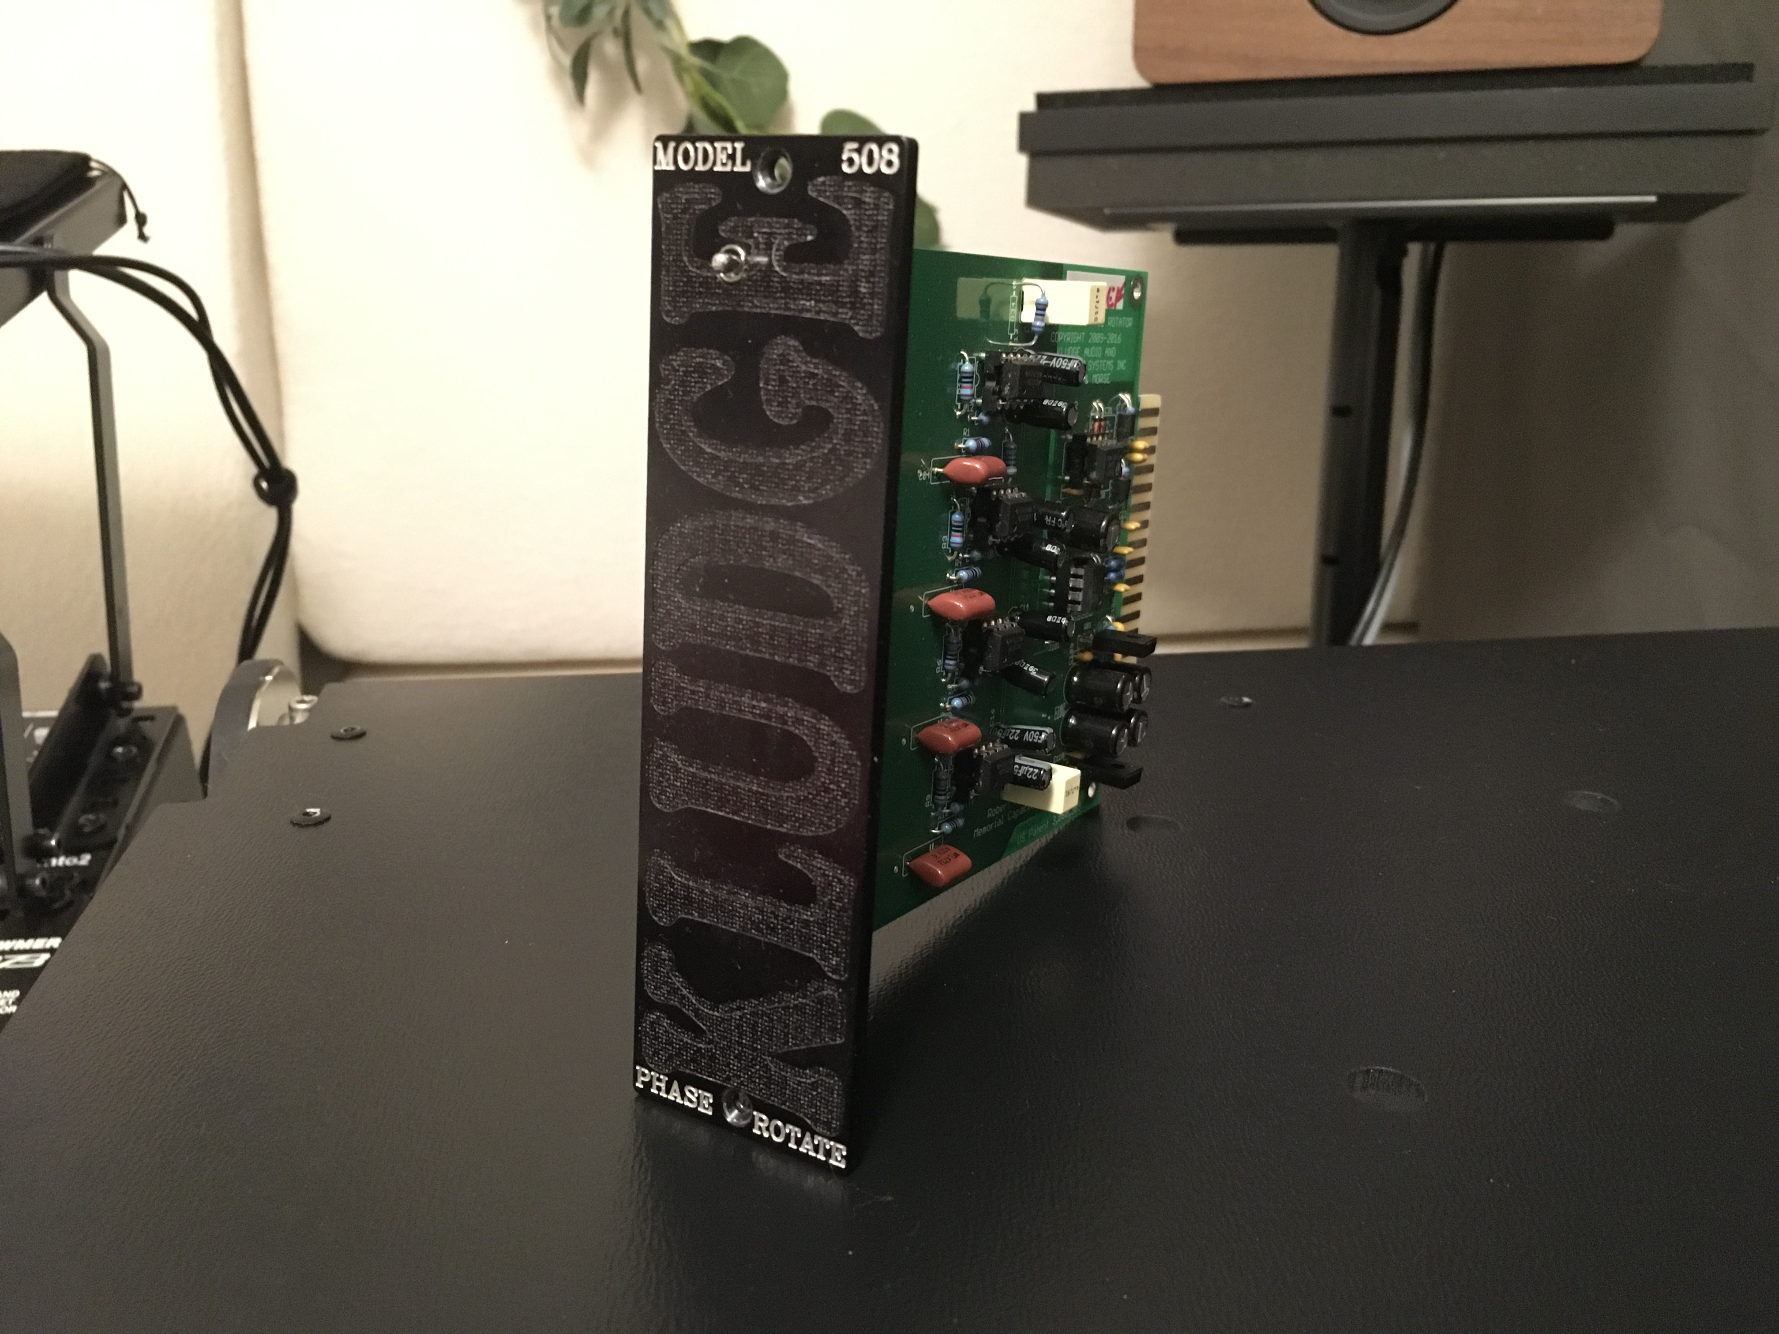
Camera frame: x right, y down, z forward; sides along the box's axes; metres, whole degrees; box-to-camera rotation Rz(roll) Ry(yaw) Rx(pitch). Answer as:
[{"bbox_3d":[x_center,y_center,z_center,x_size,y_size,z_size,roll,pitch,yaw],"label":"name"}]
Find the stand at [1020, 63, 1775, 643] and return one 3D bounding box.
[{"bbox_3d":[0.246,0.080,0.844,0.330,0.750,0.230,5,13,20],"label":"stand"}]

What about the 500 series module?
[{"bbox_3d":[0.018,-0.011,0.251,0.038,0.133,0.160,12,16,29],"label":"500 series module"}]

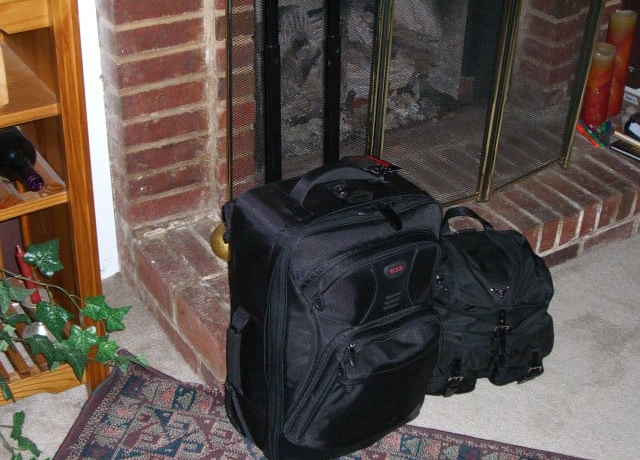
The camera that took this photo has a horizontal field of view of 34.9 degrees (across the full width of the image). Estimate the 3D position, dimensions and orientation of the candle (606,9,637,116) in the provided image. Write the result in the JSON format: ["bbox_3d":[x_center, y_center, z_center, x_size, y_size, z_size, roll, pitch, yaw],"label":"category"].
[{"bbox_3d":[0.870,-0.488,2.982,0.075,0.300,0.075,-7,32,-14],"label":"candle"}]

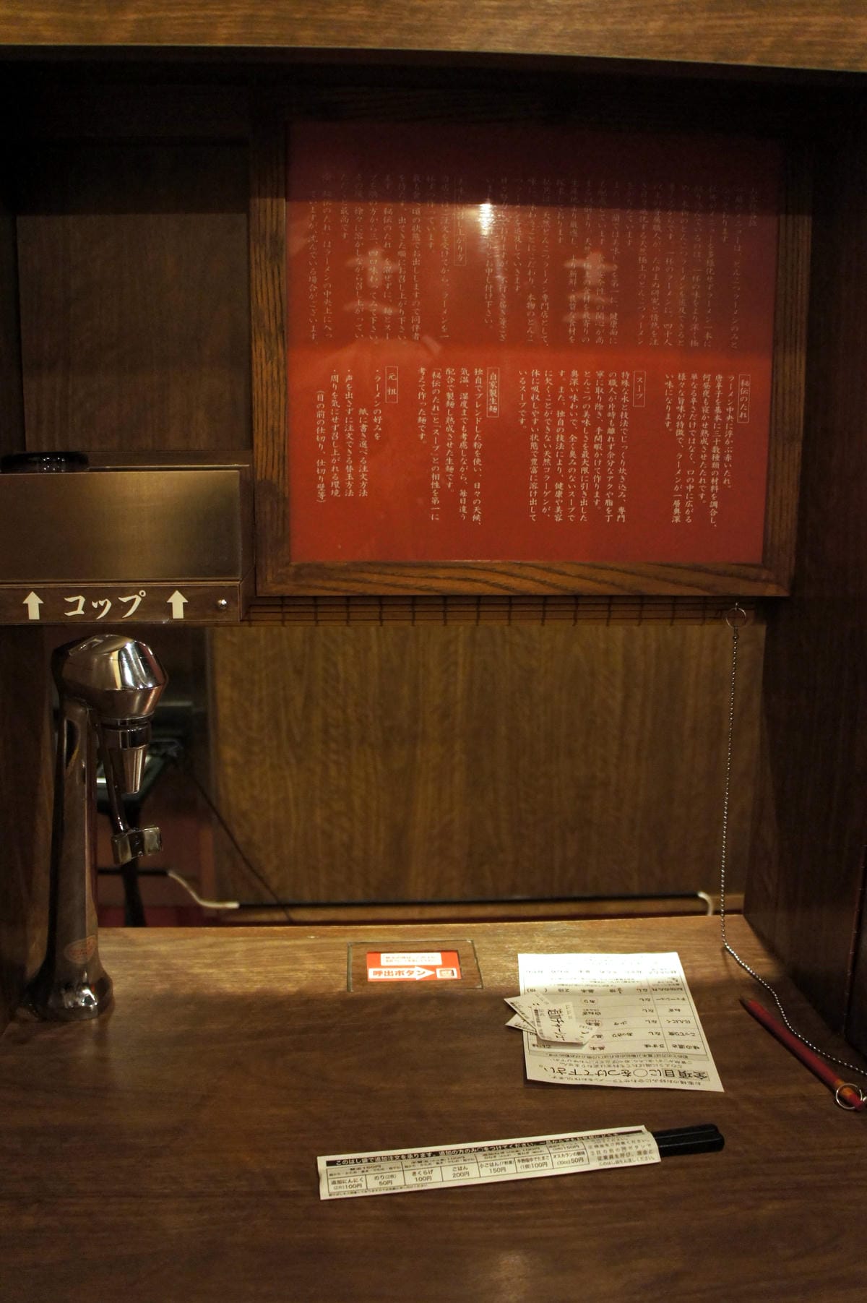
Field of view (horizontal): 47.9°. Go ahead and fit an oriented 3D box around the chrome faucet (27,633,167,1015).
[{"bbox_3d":[-0.237,0.124,0.665,0.115,0.275,0.059,7,11,34],"label":"chrome faucet"}]

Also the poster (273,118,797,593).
[{"bbox_3d":[0.074,-0.222,0.733,0.414,0.359,0.025,0,9,-3],"label":"poster"}]

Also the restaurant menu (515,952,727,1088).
[{"bbox_3d":[0.128,0.257,0.698,0.127,0.006,0.181,1,9,4],"label":"restaurant menu"}]

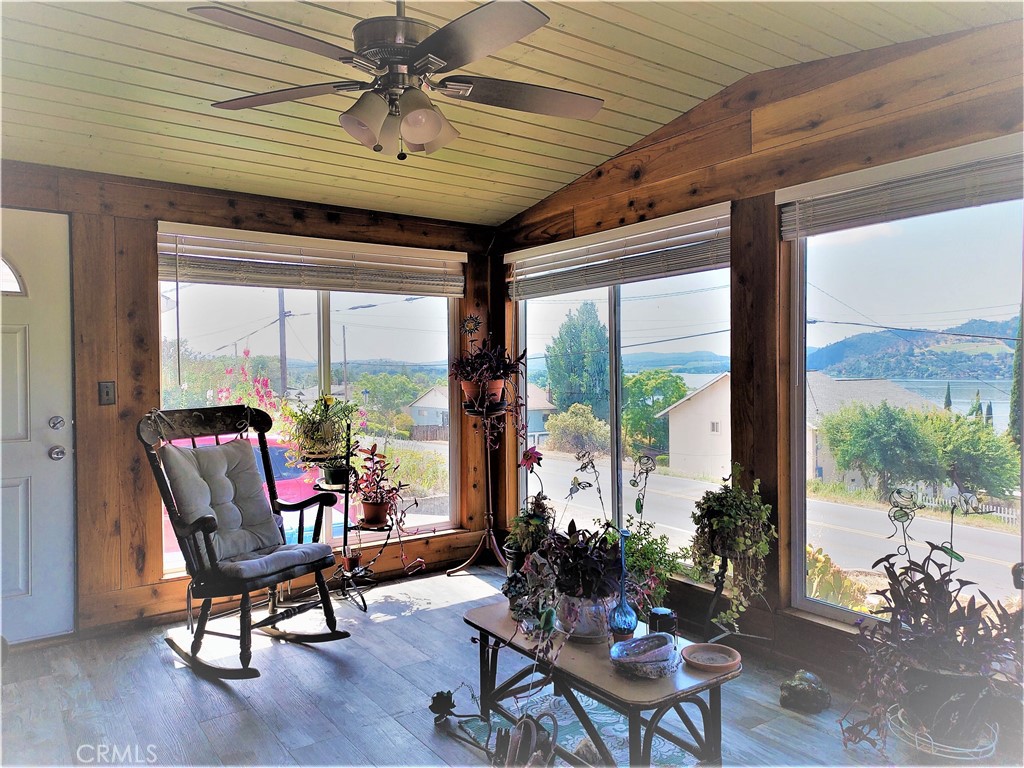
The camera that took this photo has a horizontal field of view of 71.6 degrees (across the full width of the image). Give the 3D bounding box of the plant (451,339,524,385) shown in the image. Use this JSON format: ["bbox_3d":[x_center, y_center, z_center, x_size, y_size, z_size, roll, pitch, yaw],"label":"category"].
[{"bbox_3d":[-0.155,-0.136,4.500,0.490,0.285,0.430,0,1,0],"label":"plant"}]

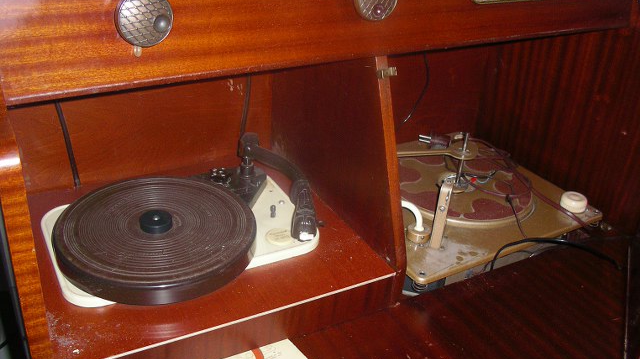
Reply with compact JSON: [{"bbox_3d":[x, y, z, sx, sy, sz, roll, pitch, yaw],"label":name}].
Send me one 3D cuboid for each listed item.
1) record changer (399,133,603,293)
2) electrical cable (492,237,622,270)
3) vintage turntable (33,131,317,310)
[{"bbox_3d":[0.214,-0.011,1.114,0.396,0.149,0.351,-13,35,-30],"label":"record changer"},{"bbox_3d":[0.339,0.107,0.986,0.204,0.038,0.047,0,30,-11],"label":"electrical cable"},{"bbox_3d":[-0.166,0.039,0.850,0.323,0.099,0.256,-12,34,-29],"label":"vintage turntable"}]

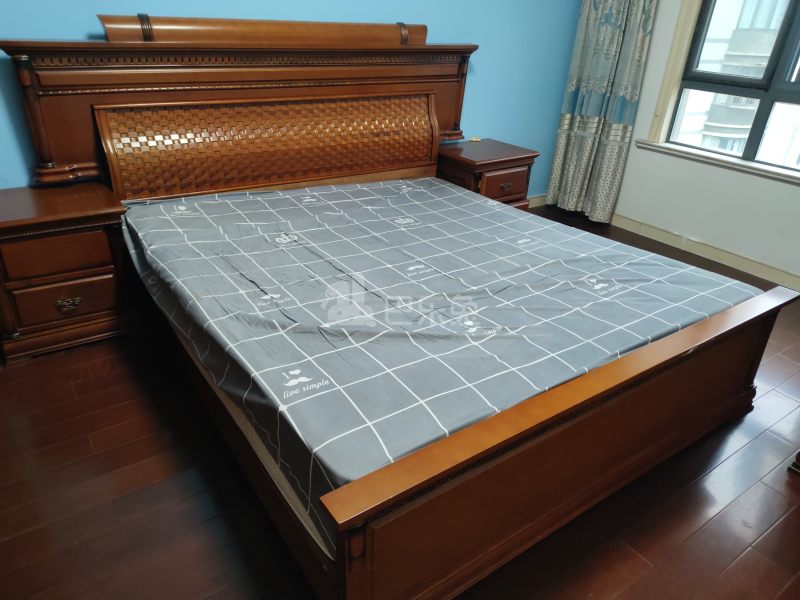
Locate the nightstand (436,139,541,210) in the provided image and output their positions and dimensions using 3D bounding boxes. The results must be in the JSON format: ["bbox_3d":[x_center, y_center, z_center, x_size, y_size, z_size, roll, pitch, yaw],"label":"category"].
[{"bbox_3d":[0.512,-0.700,3.736,0.582,0.608,0.526,-15,32,-31],"label":"nightstand"}]

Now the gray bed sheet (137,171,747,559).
[{"bbox_3d":[0.031,-0.106,2.406,1.806,0.248,2.020,-15,31,-31],"label":"gray bed sheet"}]

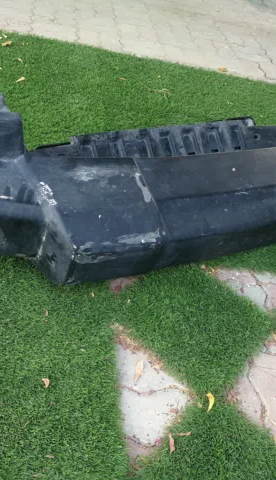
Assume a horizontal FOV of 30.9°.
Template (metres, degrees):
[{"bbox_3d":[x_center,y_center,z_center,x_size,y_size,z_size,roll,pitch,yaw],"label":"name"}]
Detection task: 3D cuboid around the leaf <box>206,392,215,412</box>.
[{"bbox_3d":[0.140,0.307,0.949,0.015,0.010,0.043,12,38,-7],"label":"leaf"}]

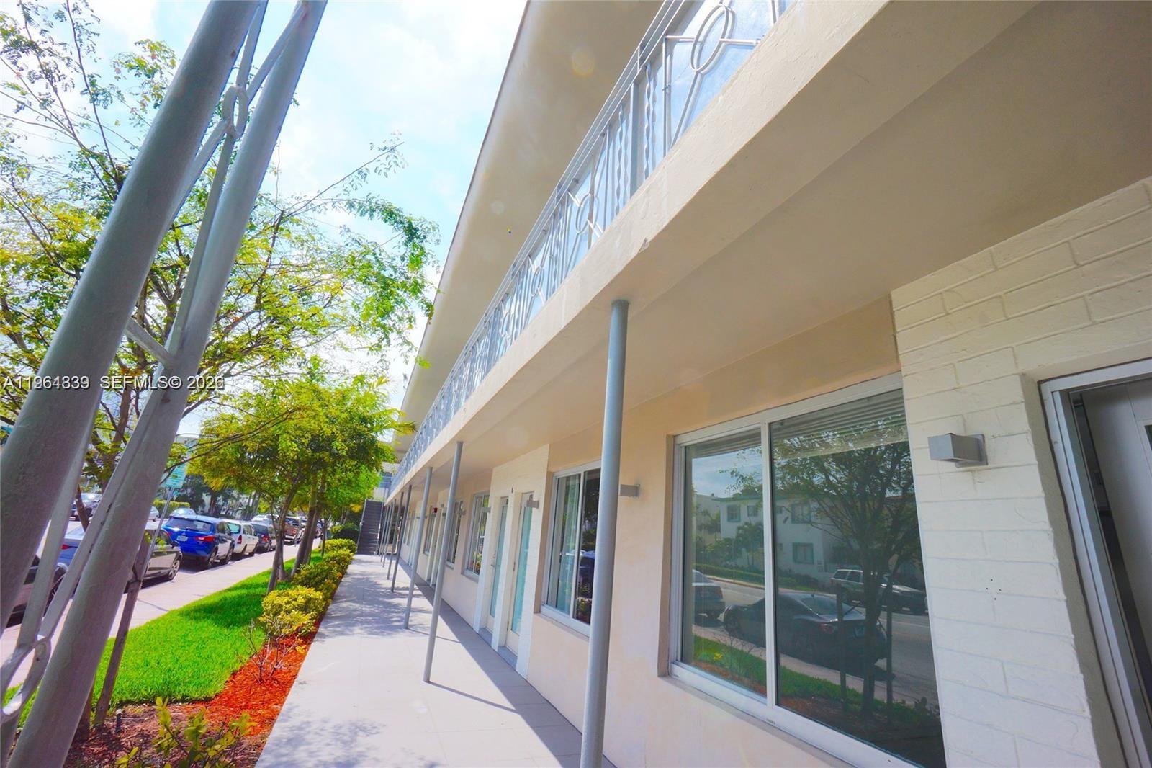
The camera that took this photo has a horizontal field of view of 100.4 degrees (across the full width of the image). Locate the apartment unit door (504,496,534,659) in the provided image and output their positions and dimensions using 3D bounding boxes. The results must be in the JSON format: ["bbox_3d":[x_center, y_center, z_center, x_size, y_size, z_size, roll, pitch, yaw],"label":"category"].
[{"bbox_3d":[-0.698,2.496,6.491,0.060,2.050,0.930,12,-19,-20],"label":"apartment unit door"}]

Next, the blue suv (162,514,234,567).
[{"bbox_3d":[-13.764,5.688,17.517,1.790,1.630,4.330,12,-19,-22],"label":"blue suv"}]

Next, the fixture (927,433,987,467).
[{"bbox_3d":[1.348,0.233,1.699,0.164,0.107,0.105,12,-19,-20],"label":"fixture"}]

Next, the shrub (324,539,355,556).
[{"bbox_3d":[-11.346,7.852,23.140,1.350,0.800,1.300,12,-19,-20],"label":"shrub"}]

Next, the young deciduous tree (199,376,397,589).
[{"bbox_3d":[-7.219,2.395,12.637,4.400,5.300,4.200,12,-19,-20],"label":"young deciduous tree"}]

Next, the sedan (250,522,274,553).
[{"bbox_3d":[-17.910,8.502,26.972,1.790,1.490,4.500,12,-19,-22],"label":"sedan"}]

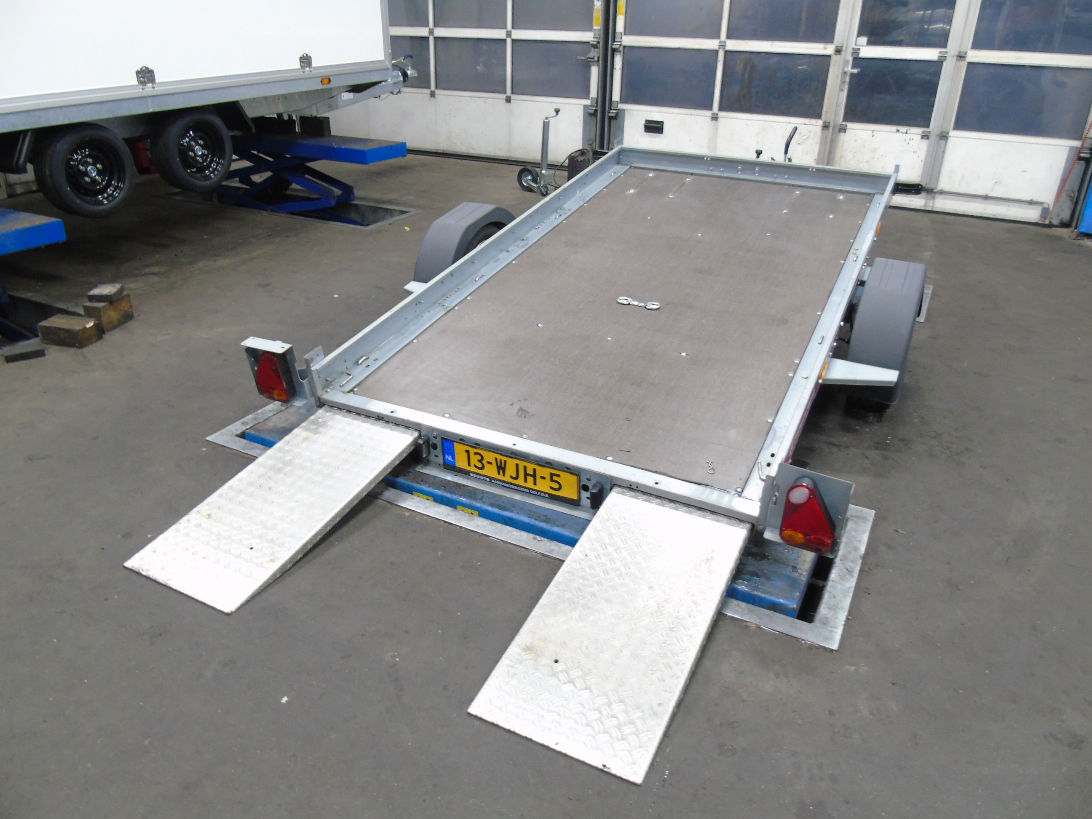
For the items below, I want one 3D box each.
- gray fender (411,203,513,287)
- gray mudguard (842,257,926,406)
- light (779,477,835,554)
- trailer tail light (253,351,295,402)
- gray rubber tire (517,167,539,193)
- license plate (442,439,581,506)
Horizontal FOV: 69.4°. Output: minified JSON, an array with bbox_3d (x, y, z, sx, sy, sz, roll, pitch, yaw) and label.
[{"bbox_3d":[-0.390,-0.827,3.994,0.215,0.350,0.780,14,38,23],"label":"gray fender"},{"bbox_3d":[1.399,-0.386,3.200,0.215,0.350,0.780,14,38,23],"label":"gray mudguard"},{"bbox_3d":[0.716,0.282,2.120,0.140,0.215,0.055,14,38,23],"label":"light"},{"bbox_3d":[-0.997,-0.136,2.884,0.140,0.215,0.055,14,38,23],"label":"trailer tail light"},{"bbox_3d":[-0.162,-2.083,7.151,0.205,0.205,0.060,24,35,38],"label":"gray rubber tire"},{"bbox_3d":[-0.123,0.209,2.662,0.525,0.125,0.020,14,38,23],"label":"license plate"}]

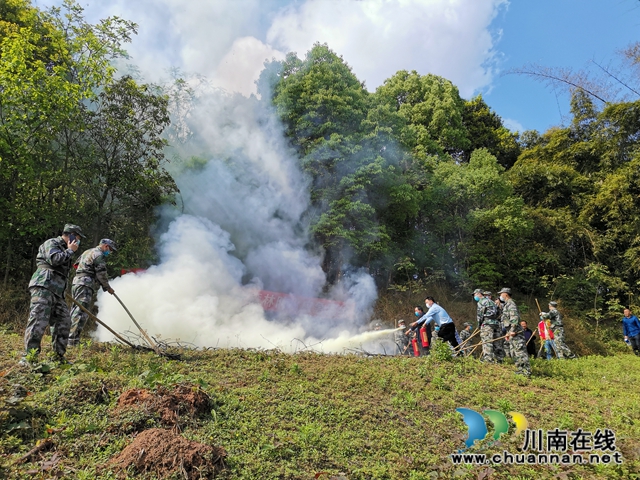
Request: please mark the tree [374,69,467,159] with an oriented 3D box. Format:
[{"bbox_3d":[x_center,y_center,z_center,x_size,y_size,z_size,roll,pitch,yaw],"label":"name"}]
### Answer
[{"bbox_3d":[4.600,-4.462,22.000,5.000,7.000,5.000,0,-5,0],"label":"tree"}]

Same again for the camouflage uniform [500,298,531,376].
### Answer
[{"bbox_3d":[3.782,1.867,9.300,0.520,1.550,0.500,-1,-5,13],"label":"camouflage uniform"}]

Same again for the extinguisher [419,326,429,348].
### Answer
[{"bbox_3d":[2.368,2.208,11.000,0.170,0.520,0.180,-7,-5,-17],"label":"extinguisher"}]

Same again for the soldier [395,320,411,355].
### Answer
[{"bbox_3d":[2.386,3.080,13.900,0.420,1.600,0.500,-4,-7,41],"label":"soldier"}]

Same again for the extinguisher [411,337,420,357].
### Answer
[{"bbox_3d":[2.364,2.624,11.900,0.160,0.520,0.180,-9,-5,-17],"label":"extinguisher"}]

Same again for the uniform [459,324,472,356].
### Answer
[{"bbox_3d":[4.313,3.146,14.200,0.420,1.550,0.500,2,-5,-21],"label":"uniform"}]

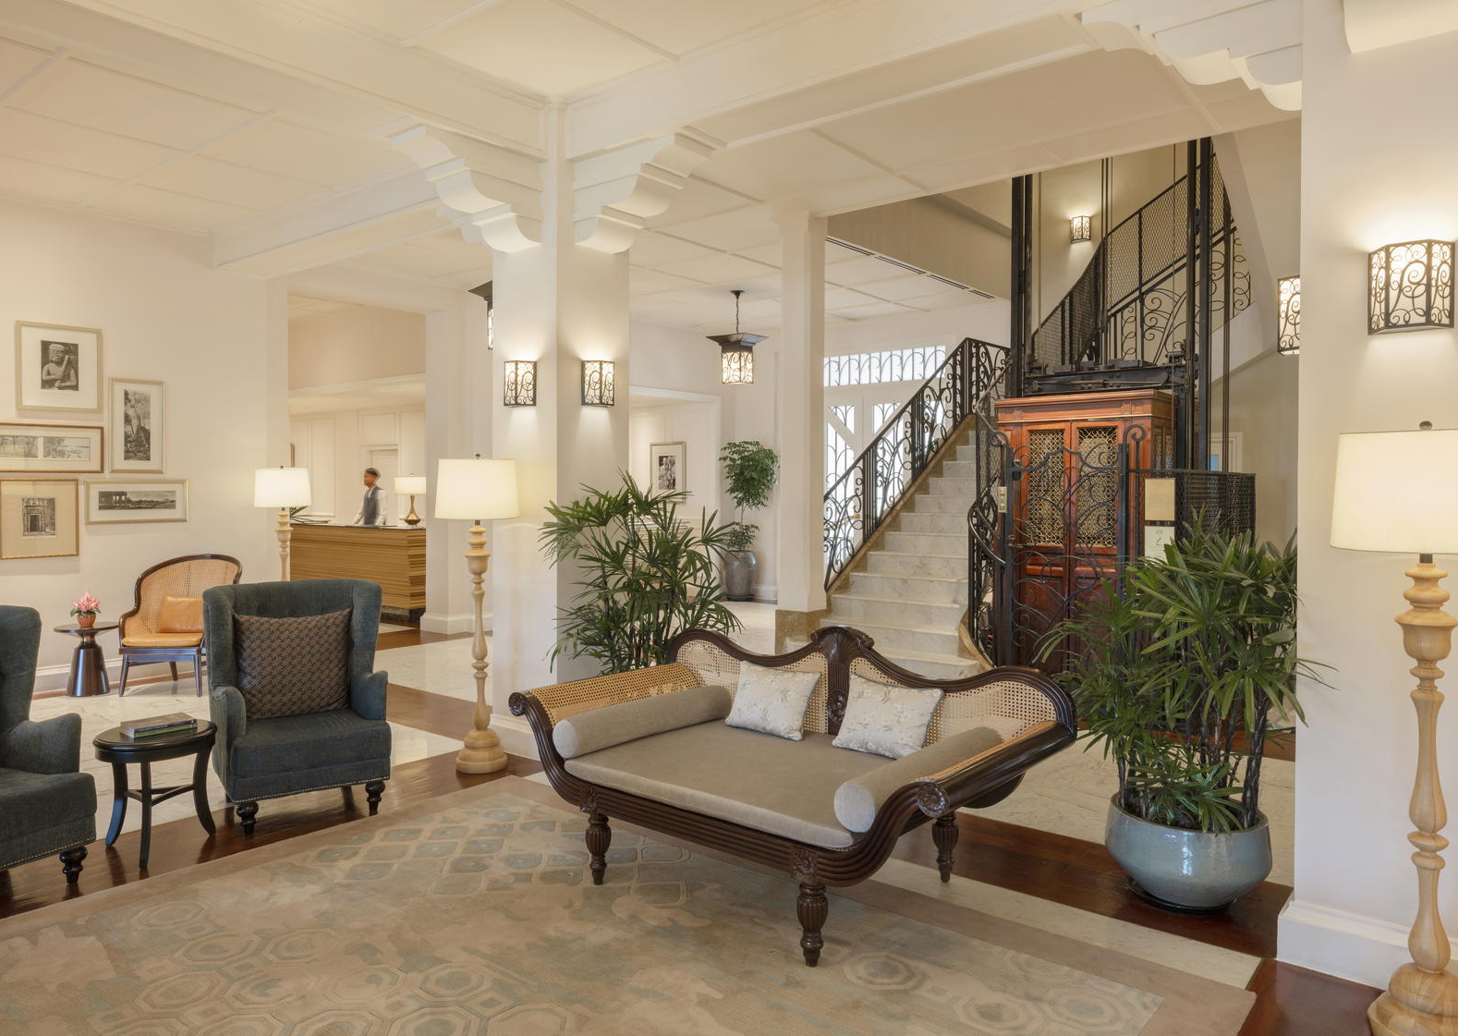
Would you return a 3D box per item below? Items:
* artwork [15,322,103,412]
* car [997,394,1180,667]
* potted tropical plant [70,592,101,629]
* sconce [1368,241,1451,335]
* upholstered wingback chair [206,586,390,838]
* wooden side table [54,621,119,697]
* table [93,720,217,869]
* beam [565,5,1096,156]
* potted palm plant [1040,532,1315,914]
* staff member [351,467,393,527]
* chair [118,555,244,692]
[{"bbox_3d":[-4.810,-1.072,7.146,0.030,0.636,0.544,1,2,39],"label":"artwork"},{"bbox_3d":[2.910,0.171,7.787,1.160,2.141,1.287,1,2,39],"label":"car"},{"bbox_3d":[-4.687,0.666,7.237,0.220,0.275,0.220,-1,2,-33],"label":"potted tropical plant"},{"bbox_3d":[2.010,-0.681,2.931,0.213,0.243,0.095,1,2,39],"label":"sconce"},{"bbox_3d":[-1.980,0.820,4.560,0.750,0.985,0.790,-1,2,-29],"label":"upholstered wingback chair"},{"bbox_3d":[-4.766,1.044,7.361,0.485,0.475,0.485,2,3,40],"label":"wooden side table"},{"bbox_3d":[-2.447,1.166,4.223,0.525,0.490,0.525,2,3,40],"label":"table"},{"bbox_3d":[0.538,-1.986,4.263,3.403,0.329,0.372,1,2,39],"label":"beam"},{"bbox_3d":[1.706,0.712,3.707,0.980,1.360,0.900,1,2,25],"label":"potted palm plant"},{"bbox_3d":[-4.636,0.208,12.934,0.500,1.702,0.360,2,3,40],"label":"staff member"},{"bbox_3d":[-3.932,0.778,7.181,0.670,0.940,0.660,0,1,4],"label":"chair"}]

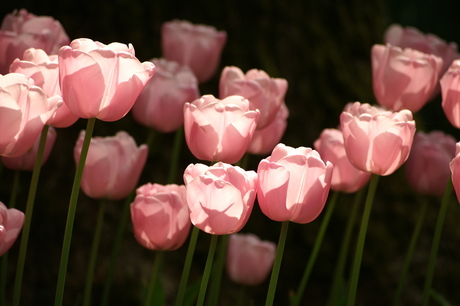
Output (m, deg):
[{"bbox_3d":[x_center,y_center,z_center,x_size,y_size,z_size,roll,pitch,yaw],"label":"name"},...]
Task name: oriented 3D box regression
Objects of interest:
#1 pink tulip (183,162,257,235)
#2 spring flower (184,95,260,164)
[{"bbox_3d":[-0.008,0.040,2.550,0.065,0.061,0.063,6,5,0],"label":"pink tulip"},{"bbox_3d":[-0.006,-0.020,2.500,0.065,0.058,0.065,6,9,0],"label":"spring flower"}]

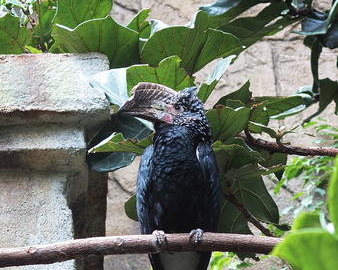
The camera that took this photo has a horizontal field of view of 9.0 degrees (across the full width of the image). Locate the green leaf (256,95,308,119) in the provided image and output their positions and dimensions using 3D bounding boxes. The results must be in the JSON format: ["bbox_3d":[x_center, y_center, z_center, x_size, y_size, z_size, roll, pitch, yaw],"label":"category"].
[{"bbox_3d":[0.267,-0.067,5.050,0.127,0.052,0.100,0,-7,0],"label":"green leaf"}]

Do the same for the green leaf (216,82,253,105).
[{"bbox_3d":[0.153,-0.097,5.000,0.088,0.061,0.080,0,-7,0],"label":"green leaf"}]

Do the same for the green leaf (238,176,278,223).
[{"bbox_3d":[0.206,0.150,5.000,0.084,0.131,0.080,-35,-6,-4],"label":"green leaf"}]

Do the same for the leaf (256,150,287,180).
[{"bbox_3d":[0.241,0.072,5.050,0.071,0.061,0.060,0,-10,0],"label":"leaf"}]

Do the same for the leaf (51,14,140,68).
[{"bbox_3d":[-0.173,-0.220,5.050,0.207,0.132,0.120,0,-7,0],"label":"leaf"}]

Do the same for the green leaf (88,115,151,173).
[{"bbox_3d":[-0.117,0.020,4.980,0.148,0.117,0.110,0,-10,0],"label":"green leaf"}]

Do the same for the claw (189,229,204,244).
[{"bbox_3d":[0.061,0.226,4.780,0.036,0.029,0.040,0,-10,0],"label":"claw"}]

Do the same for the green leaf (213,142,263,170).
[{"bbox_3d":[0.158,0.052,4.950,0.120,0.069,0.100,0,-7,0],"label":"green leaf"}]

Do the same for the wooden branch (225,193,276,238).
[{"bbox_3d":[0.188,0.185,5.000,0.145,0.030,0.030,41,-13,0],"label":"wooden branch"}]

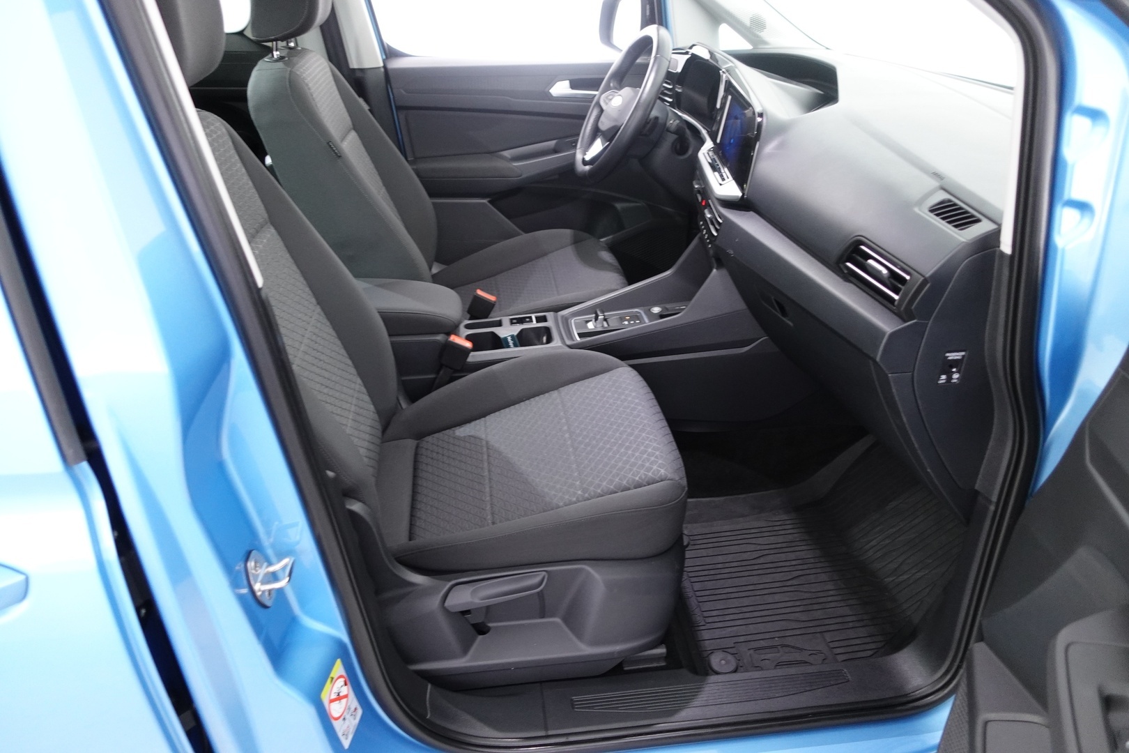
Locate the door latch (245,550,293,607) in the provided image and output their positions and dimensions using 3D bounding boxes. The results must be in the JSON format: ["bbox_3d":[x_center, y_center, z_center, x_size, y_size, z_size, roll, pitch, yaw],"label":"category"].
[{"bbox_3d":[-0.283,0.194,0.723,0.042,0.063,0.043,0,28,1],"label":"door latch"}]

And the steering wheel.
[{"bbox_3d":[0.145,-0.609,1.715,0.105,0.375,0.375,21,22,-20],"label":"steering wheel"}]

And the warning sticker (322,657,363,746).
[{"bbox_3d":[-0.248,0.368,0.845,0.002,0.091,0.050,-4,30,12],"label":"warning sticker"}]

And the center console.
[{"bbox_3d":[0.019,-0.093,1.572,0.940,0.360,0.240,-5,28,-8],"label":"center console"}]

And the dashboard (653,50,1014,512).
[{"bbox_3d":[0.558,-0.383,1.515,0.580,0.520,1.410,-5,28,-8],"label":"dashboard"}]

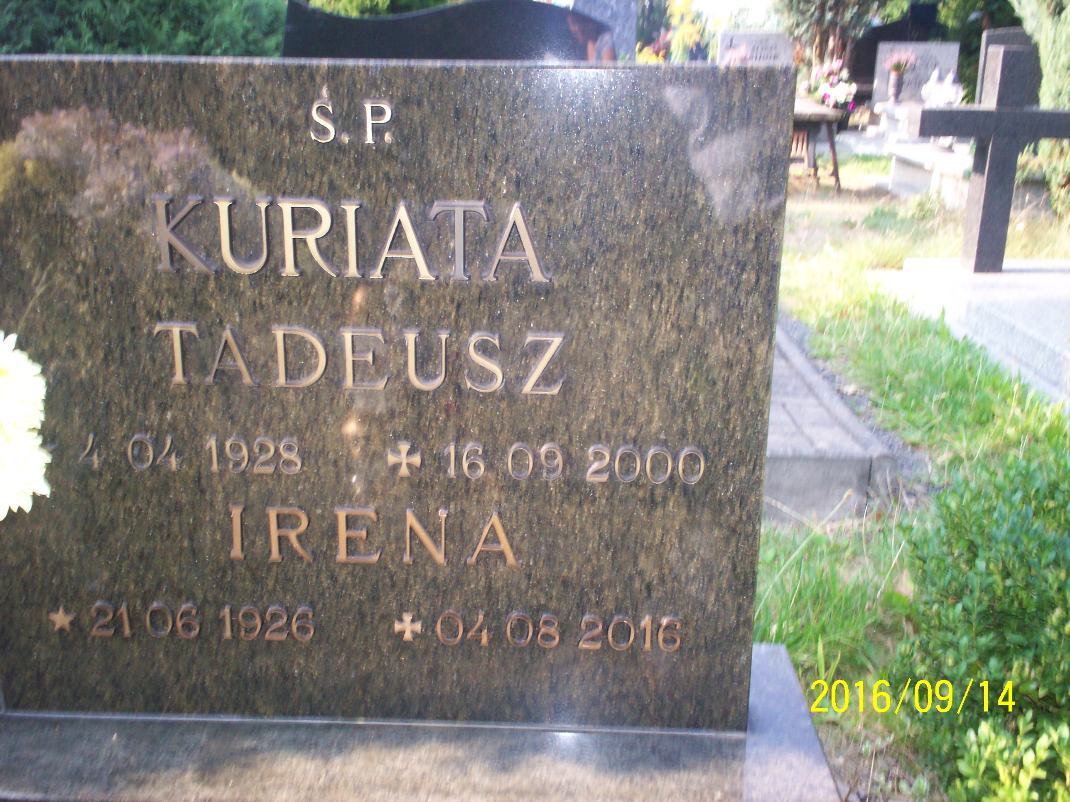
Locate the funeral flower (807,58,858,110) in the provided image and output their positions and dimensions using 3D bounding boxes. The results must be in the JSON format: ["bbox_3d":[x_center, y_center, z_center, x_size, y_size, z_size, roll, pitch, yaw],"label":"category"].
[{"bbox_3d":[2.190,-2.319,8.200,0.370,0.370,0.320,5,19,14],"label":"funeral flower"}]

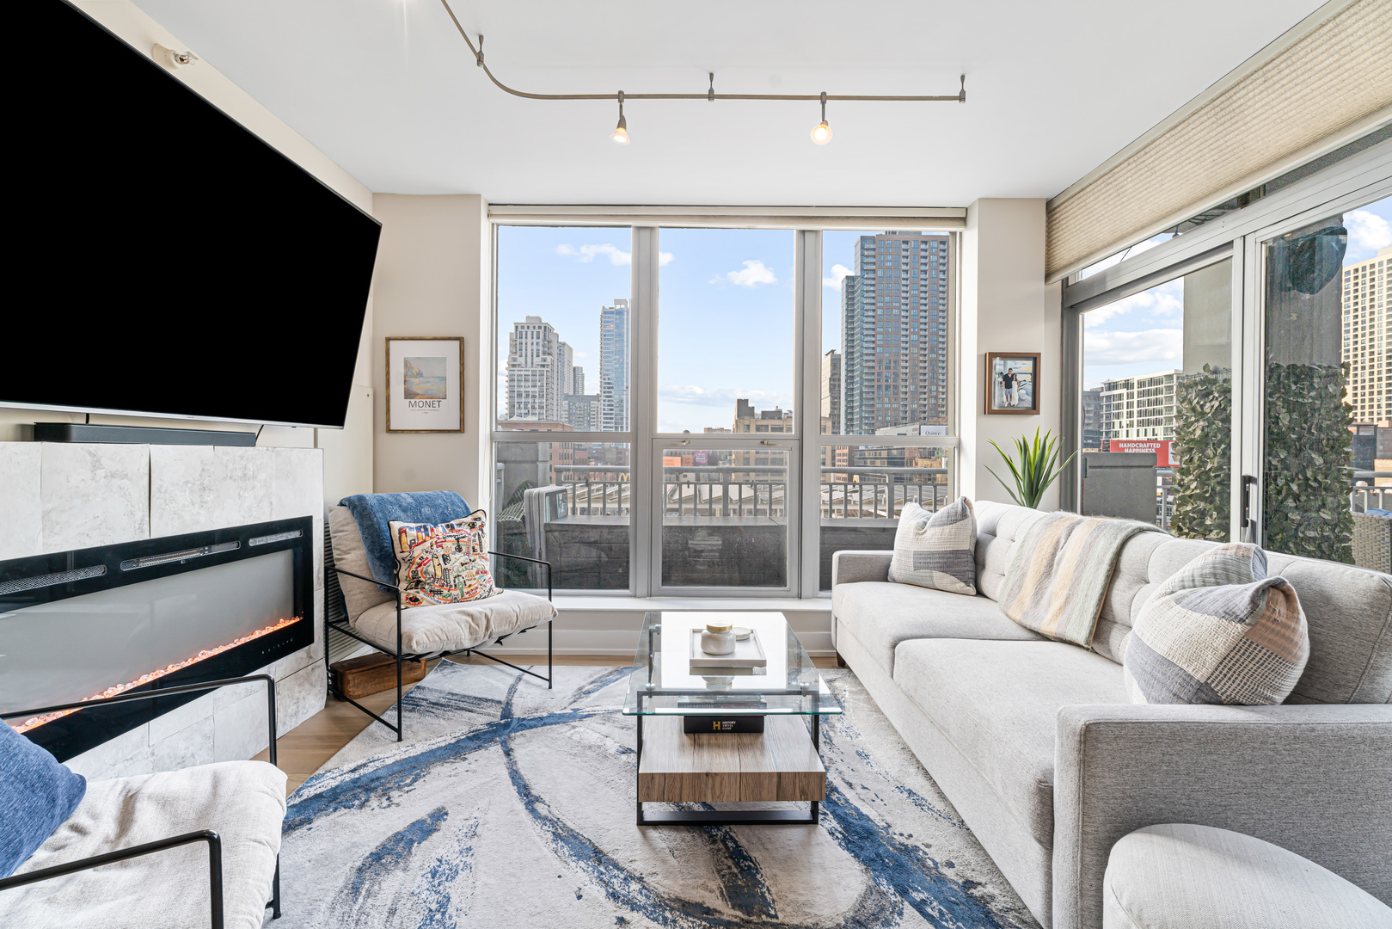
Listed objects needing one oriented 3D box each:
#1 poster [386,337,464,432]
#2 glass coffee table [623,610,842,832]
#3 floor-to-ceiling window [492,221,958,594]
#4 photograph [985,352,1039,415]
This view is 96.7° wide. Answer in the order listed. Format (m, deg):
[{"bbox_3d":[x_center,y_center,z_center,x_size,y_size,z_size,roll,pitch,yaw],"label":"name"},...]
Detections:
[{"bbox_3d":[-1.559,-0.456,3.576,0.455,0.549,0.022,0,1,0],"label":"poster"},{"bbox_3d":[0.090,0.880,2.220,0.600,0.425,1.087,0,1,0],"label":"glass coffee table"},{"bbox_3d":[0.182,-0.331,3.804,2.859,2.277,0.100,0,1,0],"label":"floor-to-ceiling window"},{"bbox_3d":[1.811,-0.460,3.540,0.299,0.349,0.040,0,1,0],"label":"photograph"}]

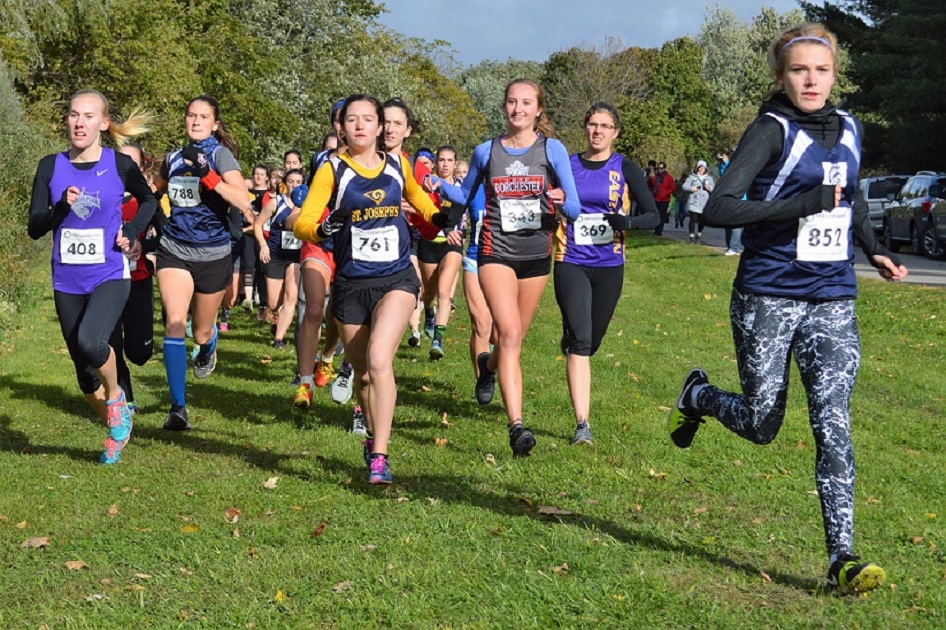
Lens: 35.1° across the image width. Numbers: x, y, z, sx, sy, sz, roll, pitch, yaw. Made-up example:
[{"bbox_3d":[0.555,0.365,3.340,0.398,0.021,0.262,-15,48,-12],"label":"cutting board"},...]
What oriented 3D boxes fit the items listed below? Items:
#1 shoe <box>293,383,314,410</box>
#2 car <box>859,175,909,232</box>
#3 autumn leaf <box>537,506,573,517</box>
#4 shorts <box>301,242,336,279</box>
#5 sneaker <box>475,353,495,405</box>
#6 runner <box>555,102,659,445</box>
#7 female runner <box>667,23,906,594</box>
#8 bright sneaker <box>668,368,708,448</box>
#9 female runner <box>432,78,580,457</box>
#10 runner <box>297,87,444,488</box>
[{"bbox_3d":[-0.905,0.437,8.020,0.095,0.110,0.260,1,5,15],"label":"shoe"},{"bbox_3d":[10.150,-2.629,36.510,1.920,1.720,4.800,0,5,3],"label":"car"},{"bbox_3d":[0.299,0.721,5.494,0.125,0.025,0.100,0,4,0],"label":"autumn leaf"},{"bbox_3d":[-0.741,-0.300,7.950,0.370,0.280,0.270,-1,4,-8],"label":"shorts"},{"bbox_3d":[0.052,0.301,7.050,0.092,0.255,0.105,-2,14,-23],"label":"sneaker"},{"bbox_3d":[0.616,-0.207,7.183,0.540,1.612,0.720,0,4,2],"label":"runner"},{"bbox_3d":[0.942,-0.014,4.486,0.520,1.660,0.740,-2,5,-17],"label":"female runner"},{"bbox_3d":[0.684,0.297,4.750,0.097,0.262,0.108,0,20,-40],"label":"bright sneaker"},{"bbox_3d":[0.150,-0.217,6.786,0.620,1.694,0.800,0,4,-3],"label":"female runner"},{"bbox_3d":[-0.430,-0.125,6.282,0.600,1.588,0.750,-1,4,-8],"label":"runner"}]

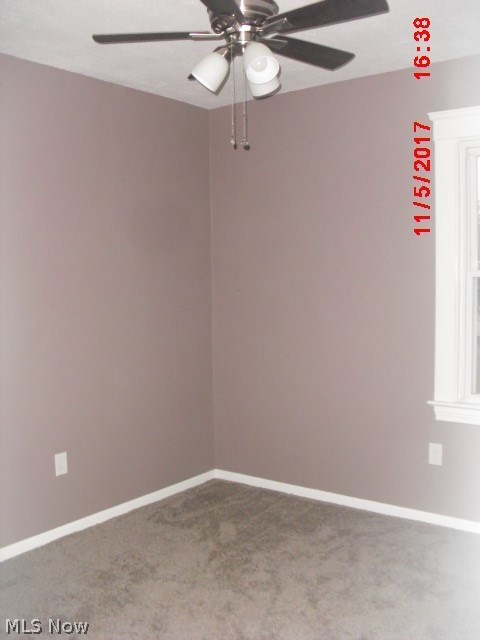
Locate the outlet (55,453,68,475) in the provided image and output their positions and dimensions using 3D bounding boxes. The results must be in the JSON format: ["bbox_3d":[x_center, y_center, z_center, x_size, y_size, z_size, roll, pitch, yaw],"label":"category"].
[{"bbox_3d":[-0.925,0.745,3.440,0.010,0.115,0.071,2,5,37],"label":"outlet"}]

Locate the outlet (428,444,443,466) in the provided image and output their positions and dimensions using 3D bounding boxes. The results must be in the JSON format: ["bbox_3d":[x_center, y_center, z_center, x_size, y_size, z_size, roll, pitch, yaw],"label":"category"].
[{"bbox_3d":[1.030,0.708,3.510,0.071,0.115,0.010,2,5,37],"label":"outlet"}]

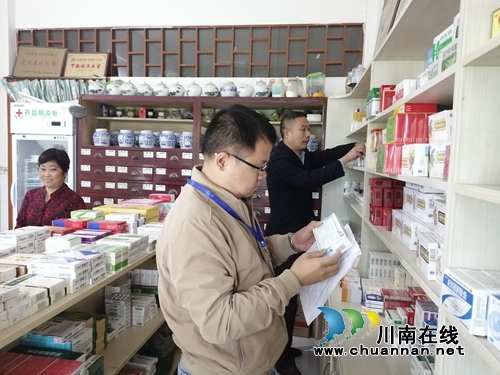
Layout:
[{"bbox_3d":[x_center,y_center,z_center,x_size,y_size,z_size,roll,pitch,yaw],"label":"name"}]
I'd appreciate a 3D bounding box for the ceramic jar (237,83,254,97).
[{"bbox_3d":[-0.033,-0.789,3.211,0.136,0.116,0.136,2,4,0],"label":"ceramic jar"}]

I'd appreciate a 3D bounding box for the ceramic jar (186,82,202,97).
[{"bbox_3d":[-0.468,-0.820,3.278,0.136,0.141,0.136,2,4,0],"label":"ceramic jar"}]

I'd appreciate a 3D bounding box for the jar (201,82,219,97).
[{"bbox_3d":[-0.323,-0.813,3.256,0.133,0.141,0.133,2,4,0],"label":"jar"}]

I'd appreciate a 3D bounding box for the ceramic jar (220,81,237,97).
[{"bbox_3d":[-0.174,-0.807,3.232,0.141,0.141,0.141,2,4,0],"label":"ceramic jar"}]

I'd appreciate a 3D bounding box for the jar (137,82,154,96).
[{"bbox_3d":[-0.897,-0.836,3.346,0.141,0.136,0.141,2,4,0],"label":"jar"}]

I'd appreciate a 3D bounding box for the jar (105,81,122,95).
[{"bbox_3d":[-1.183,-0.853,3.391,0.135,0.146,0.135,2,4,0],"label":"jar"}]

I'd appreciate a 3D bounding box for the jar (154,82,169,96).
[{"bbox_3d":[-0.755,-0.832,3.323,0.135,0.141,0.135,2,4,0],"label":"jar"}]

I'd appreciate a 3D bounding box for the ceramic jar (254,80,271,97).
[{"bbox_3d":[0.102,-0.799,3.188,0.131,0.149,0.131,2,4,0],"label":"ceramic jar"}]

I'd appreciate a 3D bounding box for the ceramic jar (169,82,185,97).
[{"bbox_3d":[-0.613,-0.822,3.301,0.135,0.132,0.135,2,4,0],"label":"ceramic jar"}]

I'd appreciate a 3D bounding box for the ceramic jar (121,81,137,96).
[{"bbox_3d":[-1.045,-0.847,3.369,0.140,0.146,0.140,2,4,0],"label":"ceramic jar"}]

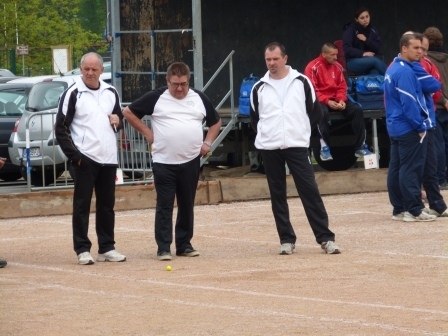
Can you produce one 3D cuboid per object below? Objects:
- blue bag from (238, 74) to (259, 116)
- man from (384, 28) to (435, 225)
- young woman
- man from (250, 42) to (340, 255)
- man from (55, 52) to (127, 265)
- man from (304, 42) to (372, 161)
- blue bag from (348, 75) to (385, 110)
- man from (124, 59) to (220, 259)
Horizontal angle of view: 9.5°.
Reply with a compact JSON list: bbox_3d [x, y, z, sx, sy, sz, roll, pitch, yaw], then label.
[{"bbox_3d":[0.317,-0.852,31.800,0.290,0.470,0.300,-1,3,6],"label":"blue bag"},{"bbox_3d":[1.792,-0.387,25.850,0.450,1.760,0.500,-1,3,10],"label":"man"},{"bbox_3d":[1.751,-1.336,33.000,0.460,1.220,0.680,-4,4,-38],"label":"young woman"},{"bbox_3d":[0.600,-0.162,22.400,0.710,1.730,0.380,-2,3,3],"label":"man"},{"bbox_3d":[-1.103,-0.079,22.350,0.540,1.720,0.370,-3,3,-16],"label":"man"},{"bbox_3d":[1.329,-0.772,31.400,0.580,1.360,0.700,-3,3,-20],"label":"man"},{"bbox_3d":[1.732,-0.911,32.200,0.500,0.400,0.300,-2,3,-6],"label":"blue bag"},{"bbox_3d":[-0.424,-0.053,22.250,0.790,1.600,0.420,-2,3,-7],"label":"man"}]

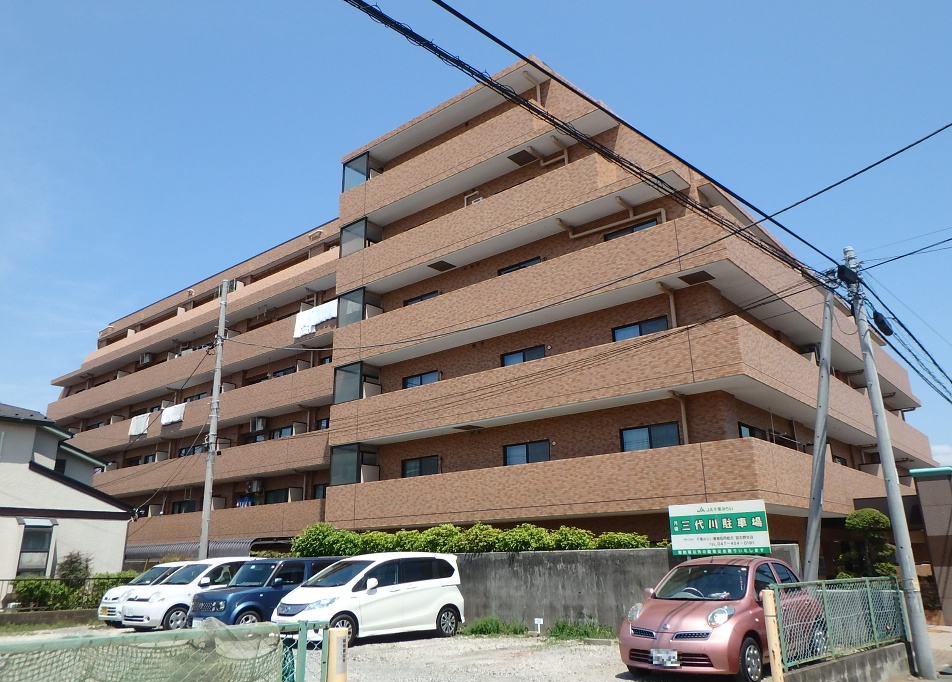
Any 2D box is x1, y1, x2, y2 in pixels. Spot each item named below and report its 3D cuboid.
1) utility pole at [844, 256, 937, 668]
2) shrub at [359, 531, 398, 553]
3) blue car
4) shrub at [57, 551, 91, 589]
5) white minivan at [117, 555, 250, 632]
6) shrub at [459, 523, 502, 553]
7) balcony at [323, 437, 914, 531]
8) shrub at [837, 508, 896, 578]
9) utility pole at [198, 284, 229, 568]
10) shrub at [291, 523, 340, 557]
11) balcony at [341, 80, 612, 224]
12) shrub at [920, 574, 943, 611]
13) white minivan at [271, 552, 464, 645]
[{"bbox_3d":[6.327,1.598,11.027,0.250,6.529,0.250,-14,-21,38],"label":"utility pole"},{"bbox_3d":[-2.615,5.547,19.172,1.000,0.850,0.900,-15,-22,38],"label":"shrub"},{"bbox_3d":[-4.451,5.770,16.225,1.670,1.640,3.730,-17,-23,42],"label":"blue car"},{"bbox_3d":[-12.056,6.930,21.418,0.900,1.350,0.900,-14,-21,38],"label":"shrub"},{"bbox_3d":[-6.764,6.401,18.177,1.695,1.670,4.100,-14,-22,37],"label":"white minivan"},{"bbox_3d":[0.110,4.843,16.993,1.050,0.980,0.920,-15,-22,38],"label":"shrub"},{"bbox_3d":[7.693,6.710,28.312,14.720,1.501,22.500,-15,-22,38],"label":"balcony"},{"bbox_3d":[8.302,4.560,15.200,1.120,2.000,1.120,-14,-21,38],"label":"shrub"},{"bbox_3d":[-9.157,3.266,24.966,0.310,11.600,0.310,-14,-21,38],"label":"utility pole"},{"bbox_3d":[-4.695,5.921,20.881,1.400,1.150,1.150,-15,-22,38],"label":"shrub"},{"bbox_3d":[-0.712,-6.150,25.344,11.200,1.600,1.200,-14,-21,38],"label":"balcony"},{"bbox_3d":[10.537,5.849,16.631,0.700,0.800,0.700,-14,-21,38],"label":"shrub"},{"bbox_3d":[-2.195,5.349,15.015,1.695,1.715,4.215,-16,-23,41],"label":"white minivan"}]

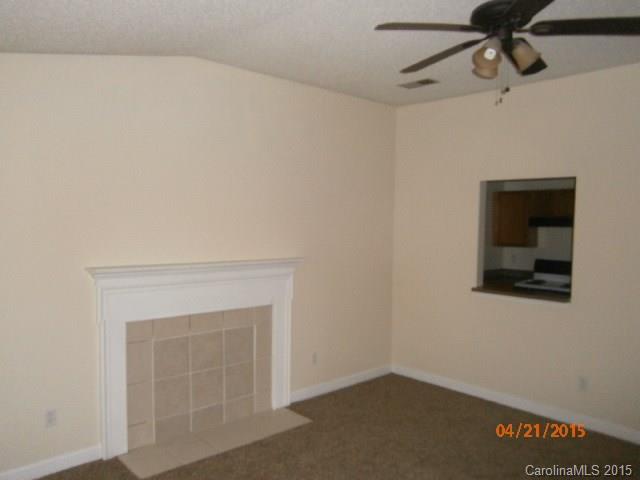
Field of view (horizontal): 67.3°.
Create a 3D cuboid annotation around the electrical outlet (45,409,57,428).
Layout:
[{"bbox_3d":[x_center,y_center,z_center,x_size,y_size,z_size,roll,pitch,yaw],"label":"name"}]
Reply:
[{"bbox_3d":[-1.717,1.137,3.063,0.073,0.117,0.012,-1,2,-43],"label":"electrical outlet"}]

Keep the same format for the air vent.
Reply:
[{"bbox_3d":[0.916,-1.451,4.471,0.155,0.016,0.350,-1,2,-43],"label":"air vent"}]

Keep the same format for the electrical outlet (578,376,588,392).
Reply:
[{"bbox_3d":[2.140,1.174,3.905,0.012,0.117,0.073,-1,2,-43],"label":"electrical outlet"}]

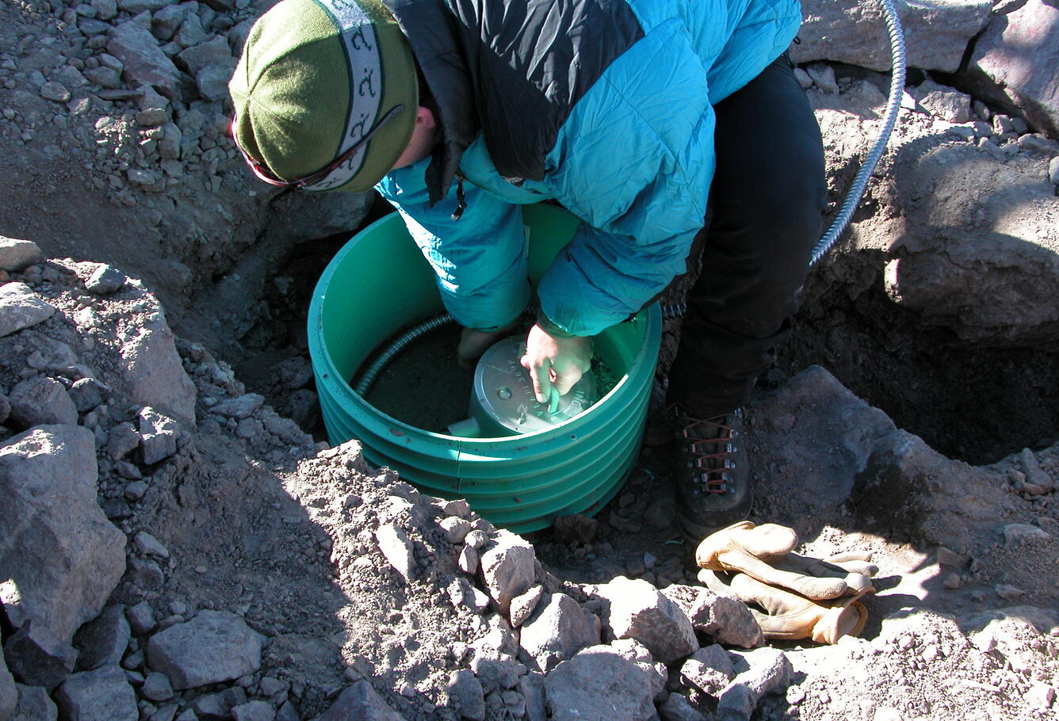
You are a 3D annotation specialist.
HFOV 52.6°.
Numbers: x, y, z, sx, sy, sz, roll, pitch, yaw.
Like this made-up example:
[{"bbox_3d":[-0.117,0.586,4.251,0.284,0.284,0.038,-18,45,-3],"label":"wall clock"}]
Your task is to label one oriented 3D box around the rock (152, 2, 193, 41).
[{"bbox_3d":[-0.689,-0.654,2.063,0.066,0.052,0.073,-23,56,-18],"label":"rock"}]

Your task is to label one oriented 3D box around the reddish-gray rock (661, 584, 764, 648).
[{"bbox_3d":[0.237,0.334,1.390,0.117,0.068,0.068,14,53,11],"label":"reddish-gray rock"}]

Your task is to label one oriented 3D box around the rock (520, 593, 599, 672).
[{"bbox_3d":[0.038,0.341,1.345,0.095,0.080,0.080,0,52,0],"label":"rock"}]

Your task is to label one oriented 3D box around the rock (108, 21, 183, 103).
[{"bbox_3d":[-0.675,-0.528,1.880,0.085,0.090,0.140,-33,59,-24],"label":"rock"}]

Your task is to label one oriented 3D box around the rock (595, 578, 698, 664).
[{"bbox_3d":[0.160,0.356,1.466,0.135,0.078,0.091,18,53,12],"label":"rock"}]

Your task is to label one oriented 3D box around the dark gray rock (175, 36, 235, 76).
[{"bbox_3d":[-0.570,-0.535,1.880,0.105,0.060,0.065,-8,52,-6],"label":"dark gray rock"}]

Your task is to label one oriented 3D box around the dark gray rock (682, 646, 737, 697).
[{"bbox_3d":[0.230,0.400,1.375,0.072,0.052,0.060,16,53,12],"label":"dark gray rock"}]

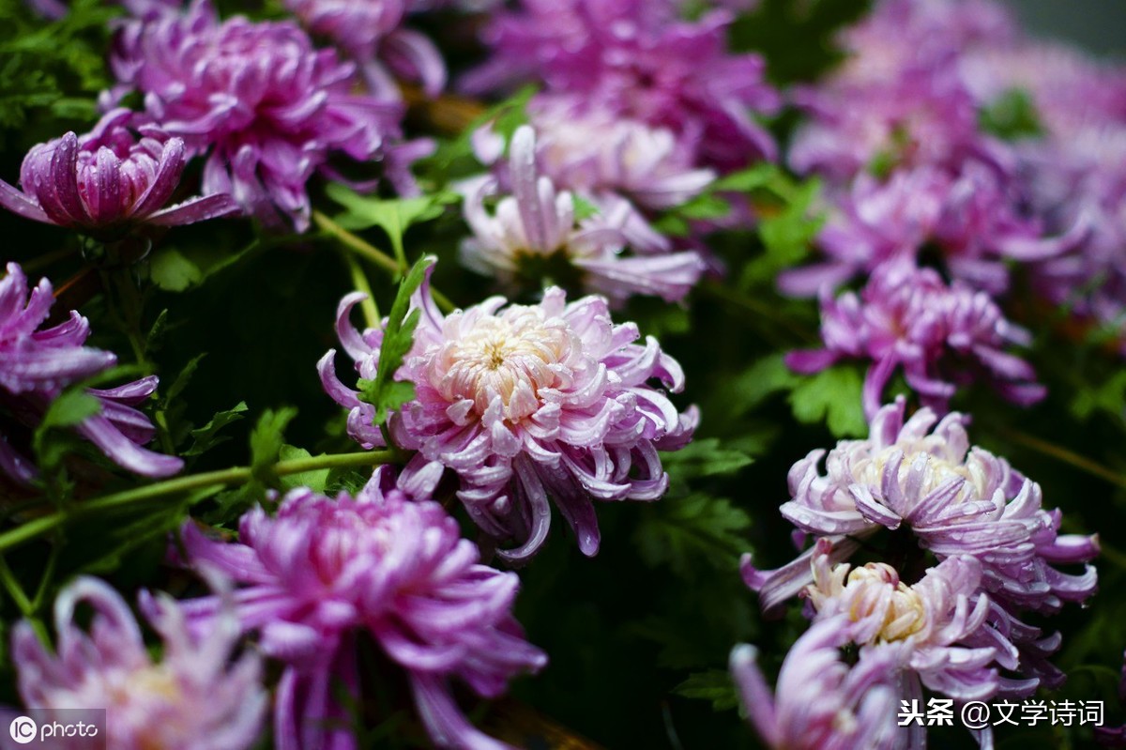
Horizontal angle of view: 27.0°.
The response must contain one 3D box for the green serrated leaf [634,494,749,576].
[{"bbox_3d":[0.046,0.056,0.820,0.037,0.021,0.020,-4,18,-11],"label":"green serrated leaf"}]

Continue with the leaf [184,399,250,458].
[{"bbox_3d":[-0.103,0.016,0.700,0.019,0.013,0.016,-13,25,-29],"label":"leaf"}]

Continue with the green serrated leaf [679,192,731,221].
[{"bbox_3d":[0.051,-0.061,0.840,0.015,0.006,0.014,-6,19,-17],"label":"green serrated leaf"}]

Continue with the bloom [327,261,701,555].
[{"bbox_3d":[-0.017,0.012,0.710,0.112,0.062,0.102,-2,47,2],"label":"bloom"}]

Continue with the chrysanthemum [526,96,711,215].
[{"bbox_3d":[0.021,-0.084,0.900,0.078,0.038,0.070,0,30,0],"label":"chrysanthemum"}]

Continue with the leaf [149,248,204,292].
[{"bbox_3d":[-0.130,-0.035,0.790,0.016,0.013,0.008,0,18,0],"label":"leaf"}]

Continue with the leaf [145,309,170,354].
[{"bbox_3d":[-0.129,-0.014,0.745,0.006,0.015,0.007,23,12,-15],"label":"leaf"}]

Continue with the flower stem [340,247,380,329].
[{"bbox_3d":[-0.065,-0.028,0.750,0.004,0.030,0.004,-22,-9,0],"label":"flower stem"}]

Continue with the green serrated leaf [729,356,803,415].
[{"bbox_3d":[0.075,0.004,0.870,0.025,0.017,0.022,-13,25,-29],"label":"green serrated leaf"}]

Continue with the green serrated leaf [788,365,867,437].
[{"bbox_3d":[0.091,0.009,0.810,0.026,0.022,0.012,2,18,6],"label":"green serrated leaf"}]

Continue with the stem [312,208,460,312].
[{"bbox_3d":[-0.059,-0.037,0.775,0.060,0.004,0.004,36,0,0],"label":"stem"}]

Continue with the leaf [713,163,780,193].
[{"bbox_3d":[0.072,-0.077,0.920,0.027,0.009,0.020,0,22,0],"label":"leaf"}]

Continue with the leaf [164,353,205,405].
[{"bbox_3d":[-0.120,0.001,0.745,0.006,0.021,0.008,38,9,-9],"label":"leaf"}]

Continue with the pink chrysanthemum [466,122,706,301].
[{"bbox_3d":[0.007,-0.059,0.840,0.084,0.055,0.075,0,18,0],"label":"pink chrysanthemum"}]

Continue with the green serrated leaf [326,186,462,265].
[{"bbox_3d":[-0.057,-0.050,0.780,0.045,0.018,0.030,0,22,0],"label":"green serrated leaf"}]

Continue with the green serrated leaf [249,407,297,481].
[{"bbox_3d":[-0.085,0.021,0.685,0.009,0.019,0.008,12,14,0],"label":"green serrated leaf"}]

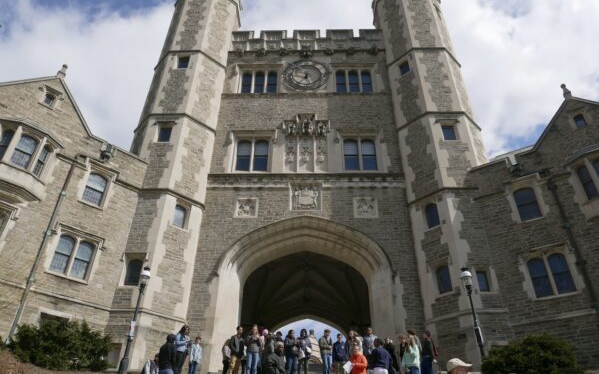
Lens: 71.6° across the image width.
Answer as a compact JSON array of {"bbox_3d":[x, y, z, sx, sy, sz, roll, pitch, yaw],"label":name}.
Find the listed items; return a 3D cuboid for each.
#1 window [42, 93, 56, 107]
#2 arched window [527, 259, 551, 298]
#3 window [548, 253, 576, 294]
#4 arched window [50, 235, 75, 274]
[{"bbox_3d":[-9.725,-3.386,16.189,0.180,0.500,0.330,-25,-41,34],"label":"window"},{"bbox_3d":[8.737,3.302,15.067,0.550,1.400,0.200,-21,-39,30],"label":"arched window"},{"bbox_3d":[9.872,3.231,15.609,0.647,1.507,0.200,-27,-41,37],"label":"window"},{"bbox_3d":[-8.551,2.442,15.083,0.200,1.425,0.579,-21,-38,32],"label":"arched window"}]

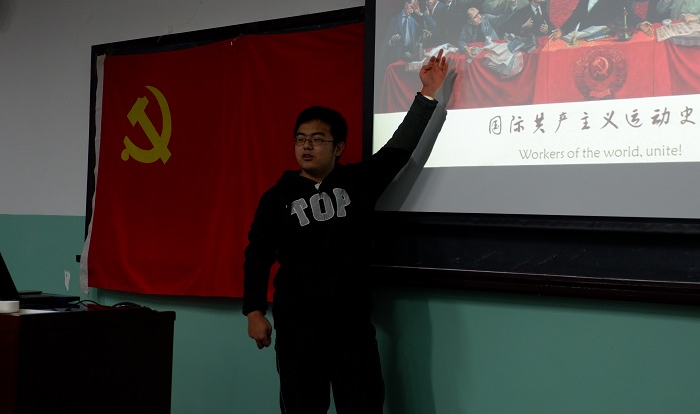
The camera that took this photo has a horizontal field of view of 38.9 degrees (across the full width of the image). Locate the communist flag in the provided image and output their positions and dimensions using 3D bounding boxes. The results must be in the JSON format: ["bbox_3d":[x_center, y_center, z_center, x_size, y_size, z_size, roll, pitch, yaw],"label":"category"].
[{"bbox_3d":[-0.701,-0.184,4.974,1.970,1.320,0.060,1,-2,37],"label":"communist flag"}]

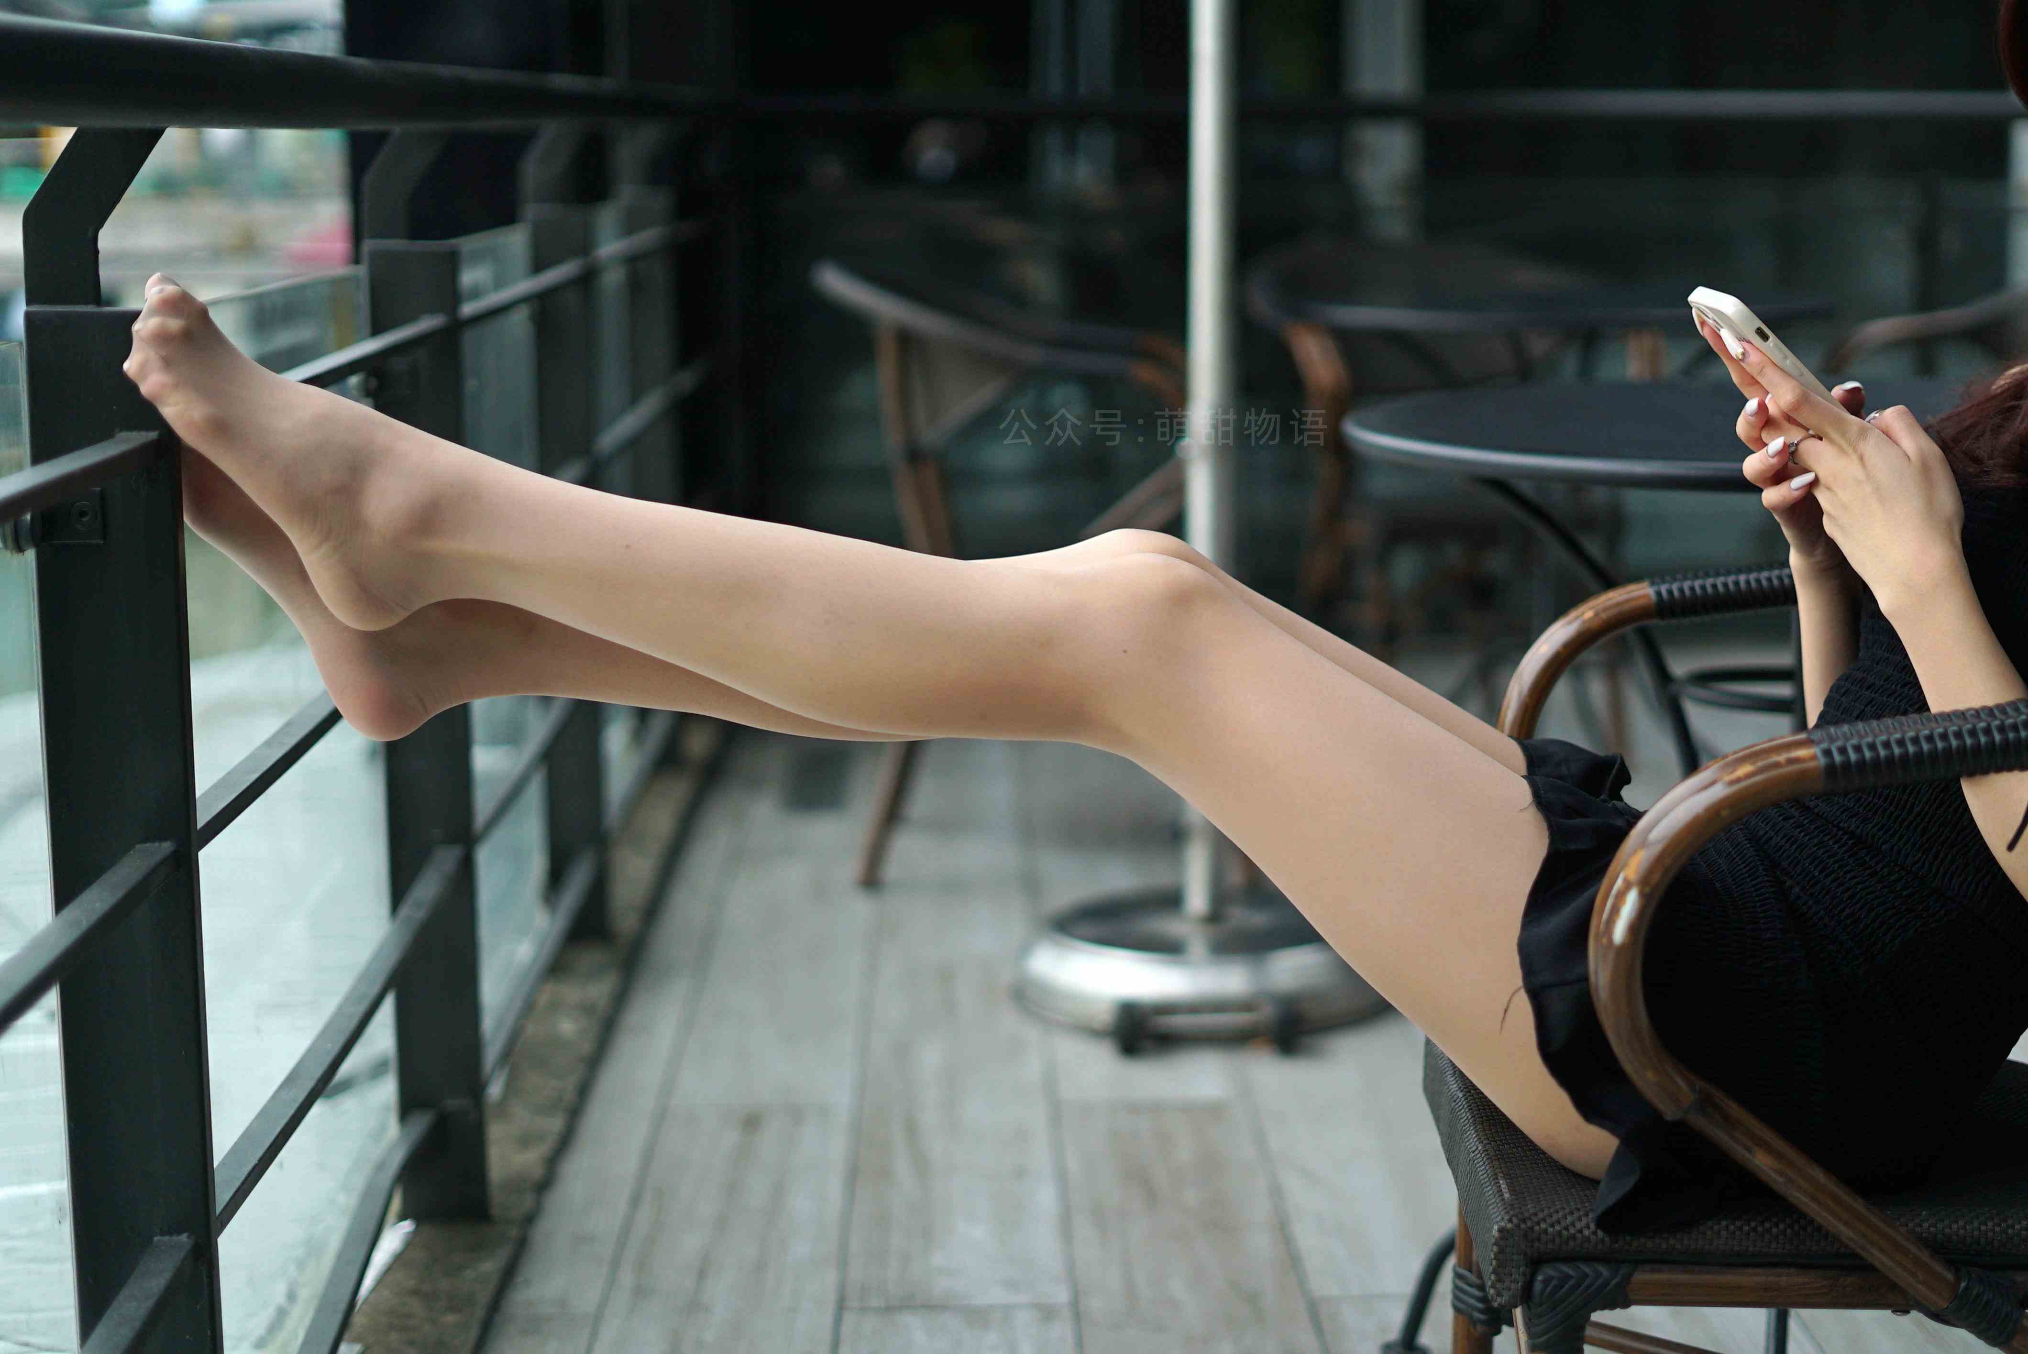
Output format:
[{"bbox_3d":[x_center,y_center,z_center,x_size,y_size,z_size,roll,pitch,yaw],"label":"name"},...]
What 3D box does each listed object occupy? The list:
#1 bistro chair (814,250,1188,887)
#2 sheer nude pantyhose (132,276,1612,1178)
[{"bbox_3d":[0.025,-0.160,4.050,0.610,0.850,0.560,0,11,3],"label":"bistro chair"},{"bbox_3d":[-0.050,0.012,1.660,0.950,0.510,0.340,1,11,5],"label":"sheer nude pantyhose"}]

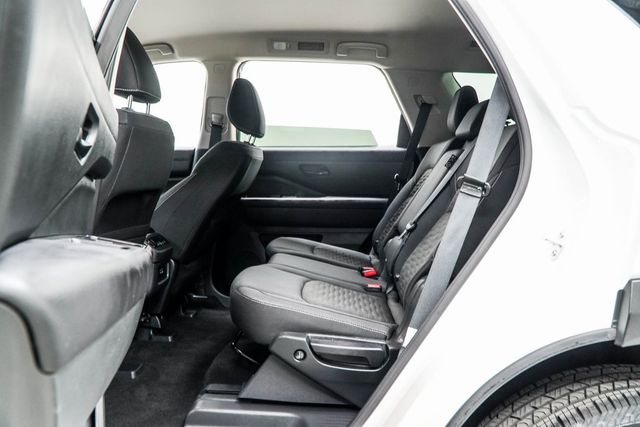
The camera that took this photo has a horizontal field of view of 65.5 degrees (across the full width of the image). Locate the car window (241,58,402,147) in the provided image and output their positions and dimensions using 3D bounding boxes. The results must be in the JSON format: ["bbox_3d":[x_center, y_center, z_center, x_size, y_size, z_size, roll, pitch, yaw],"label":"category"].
[{"bbox_3d":[0.009,-0.544,2.523,0.830,0.450,0.080,0,15,1],"label":"car window"}]

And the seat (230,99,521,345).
[{"bbox_3d":[0.217,-0.107,1.823,0.850,0.860,1.300,0,5,1],"label":"seat"}]

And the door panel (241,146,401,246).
[{"bbox_3d":[0.039,-0.062,2.574,0.860,0.560,0.120,0,5,1],"label":"door panel"}]

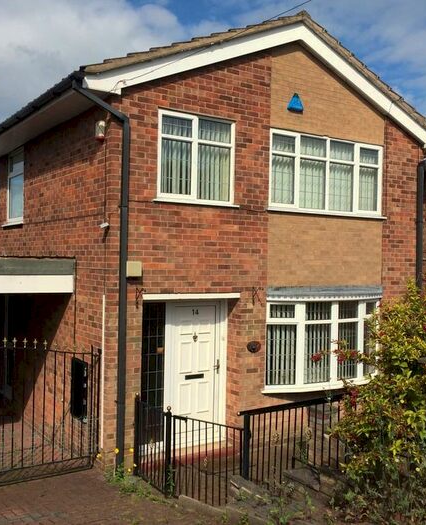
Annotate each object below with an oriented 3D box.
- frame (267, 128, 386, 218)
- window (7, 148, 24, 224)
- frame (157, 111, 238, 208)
[{"bbox_3d":[1.788,-1.321,8.986,2.404,1.170,0.120,1,1,-34],"label":"frame"},{"bbox_3d":[-3.411,-1.303,10.145,0.120,1.240,1.010,1,1,-34],"label":"window"},{"bbox_3d":[-0.203,-1.337,7.636,1.178,1.161,0.120,1,1,-34],"label":"frame"}]

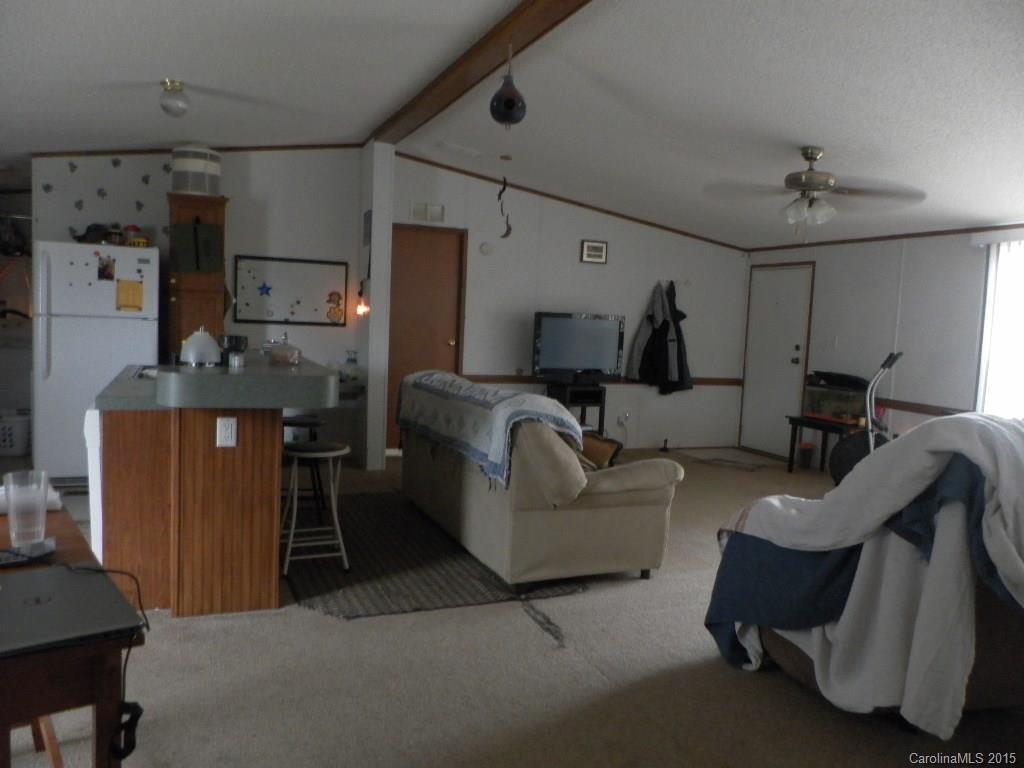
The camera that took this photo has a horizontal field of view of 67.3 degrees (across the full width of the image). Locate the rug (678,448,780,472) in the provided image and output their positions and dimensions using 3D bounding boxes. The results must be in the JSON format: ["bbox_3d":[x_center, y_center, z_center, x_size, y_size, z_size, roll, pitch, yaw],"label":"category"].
[{"bbox_3d":[2.182,0.747,7.559,0.760,0.015,0.780,7,6,39],"label":"rug"}]

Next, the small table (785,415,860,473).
[{"bbox_3d":[2.875,0.595,6.788,0.420,0.510,0.870,0,5,-23],"label":"small table"}]

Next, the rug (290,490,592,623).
[{"bbox_3d":[-0.680,0.878,4.446,1.346,0.013,2.280,0,5,-23],"label":"rug"}]

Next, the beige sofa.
[{"bbox_3d":[0.032,0.441,4.689,0.933,0.904,2.108,0,5,-23],"label":"beige sofa"}]

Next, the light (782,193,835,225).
[{"bbox_3d":[1.796,-1.067,4.681,0.310,0.205,0.310,0,5,-23],"label":"light"}]

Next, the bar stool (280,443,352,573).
[{"bbox_3d":[-0.996,0.612,3.873,0.330,0.607,0.330,0,5,-23],"label":"bar stool"}]

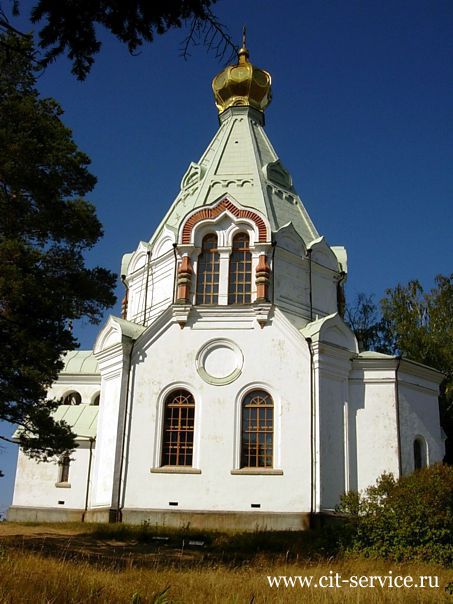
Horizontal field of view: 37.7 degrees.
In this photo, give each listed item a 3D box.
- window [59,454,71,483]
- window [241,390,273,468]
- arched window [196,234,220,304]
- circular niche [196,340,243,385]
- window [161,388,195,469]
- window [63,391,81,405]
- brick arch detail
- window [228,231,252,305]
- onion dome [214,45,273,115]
[{"bbox_3d":[-6.577,6.746,26.960,0.485,1.146,0.300,-1,-19,7],"label":"window"},{"bbox_3d":[1.168,4.791,25.206,1.237,2.923,0.300,-1,-19,7],"label":"window"},{"bbox_3d":[-0.744,-1.389,27.790,0.954,3.156,0.300,-1,-19,7],"label":"arched window"},{"bbox_3d":[-0.250,2.353,26.119,1.888,1.898,0.250,-1,-19,7],"label":"circular niche"},{"bbox_3d":[-1.852,4.823,25.580,1.293,2.967,0.300,-1,-19,7],"label":"window"},{"bbox_3d":[-6.888,4.242,29.459,0.829,0.626,0.300,-1,-19,7],"label":"window"},{"bbox_3d":[-0.089,-3.420,27.979,3.682,2.165,0.400,-1,-19,7],"label":"brick arch detail"},{"bbox_3d":[0.593,-1.414,27.627,0.942,3.205,0.300,-1,-19,7],"label":"window"},{"bbox_3d":[0.874,-12.390,36.642,3.235,4.619,3.235,-1,-19,7],"label":"onion dome"}]

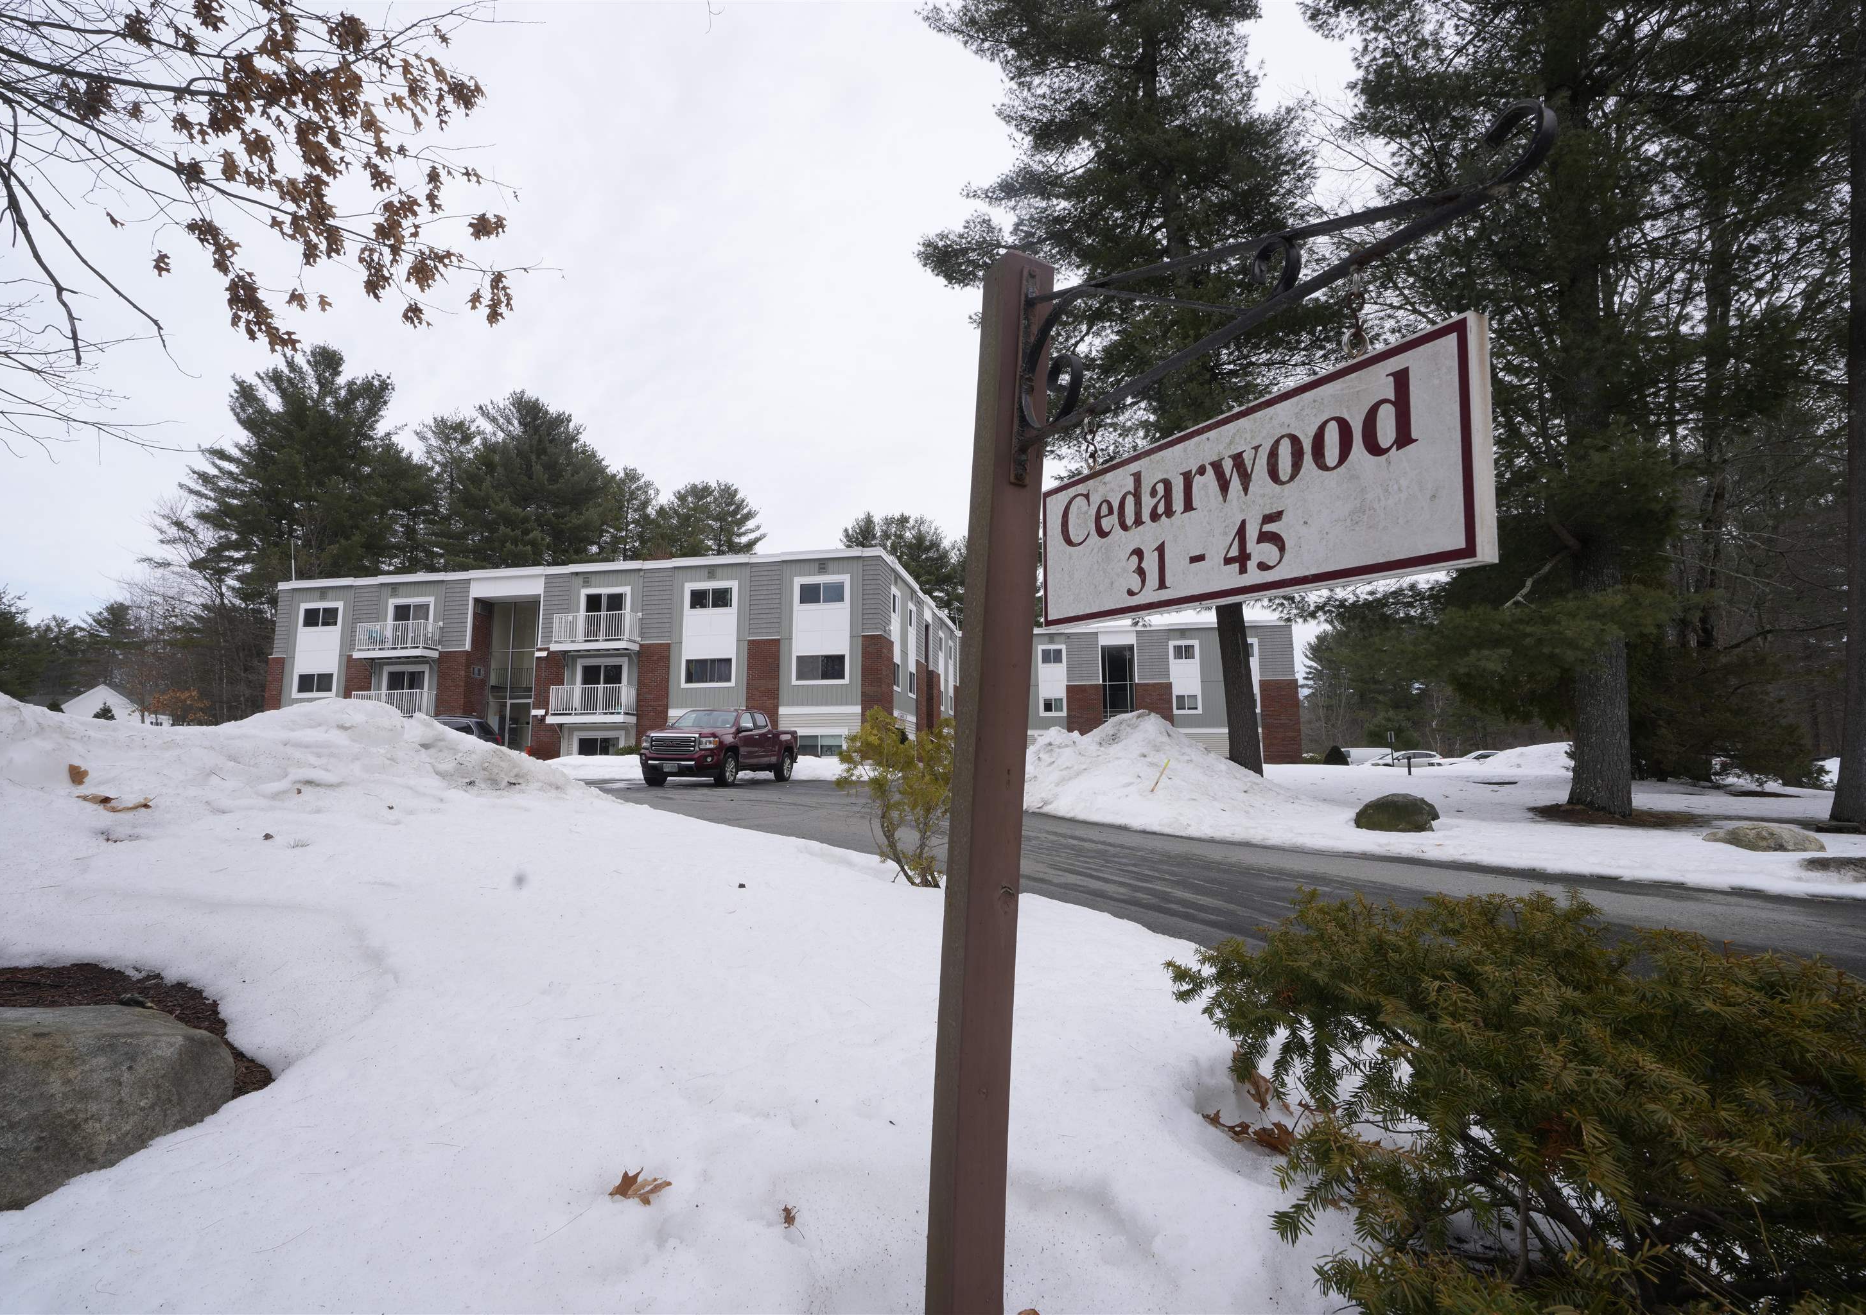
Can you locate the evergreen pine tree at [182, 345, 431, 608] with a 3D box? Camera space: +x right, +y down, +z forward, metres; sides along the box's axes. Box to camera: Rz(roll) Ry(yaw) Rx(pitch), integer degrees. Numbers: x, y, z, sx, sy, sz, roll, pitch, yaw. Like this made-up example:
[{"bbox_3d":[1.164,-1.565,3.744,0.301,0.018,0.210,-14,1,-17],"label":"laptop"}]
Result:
[{"bbox_3d":[-36.672,-6.194,45.066,11.500,25.622,11.500,0,-7,0],"label":"evergreen pine tree"}]

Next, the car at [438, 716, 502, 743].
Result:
[{"bbox_3d":[-14.196,2.407,20.195,1.840,1.720,4.720,-5,-8,33],"label":"car"}]

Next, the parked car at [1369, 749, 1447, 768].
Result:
[{"bbox_3d":[32.554,7.175,52.507,4.500,1.530,1.800,-3,-7,22],"label":"parked car"}]

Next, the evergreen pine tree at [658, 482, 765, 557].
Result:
[{"bbox_3d":[-17.661,-2.938,60.783,8.200,22.756,8.200,0,-7,0],"label":"evergreen pine tree"}]

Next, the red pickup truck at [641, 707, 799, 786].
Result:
[{"bbox_3d":[-5.150,2.250,19.450,1.890,1.790,5.480,-1,-7,10],"label":"red pickup truck"}]

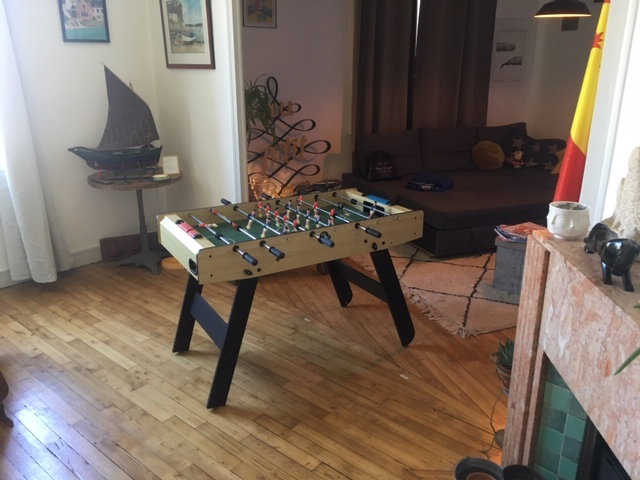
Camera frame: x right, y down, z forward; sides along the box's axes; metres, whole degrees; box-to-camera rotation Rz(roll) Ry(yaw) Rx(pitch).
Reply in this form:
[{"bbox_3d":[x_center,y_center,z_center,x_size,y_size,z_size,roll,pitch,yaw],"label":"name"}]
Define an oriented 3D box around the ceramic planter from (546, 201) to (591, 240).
[{"bbox_3d":[0.680,-0.051,1.457,0.121,0.090,0.121,2,18,10],"label":"ceramic planter"}]

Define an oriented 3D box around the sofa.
[{"bbox_3d":[1.744,-0.600,5.426,2.500,0.840,1.800,-5,18,-14],"label":"sofa"}]

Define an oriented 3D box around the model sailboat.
[{"bbox_3d":[-1.509,-0.876,3.911,0.660,0.742,0.190,-4,18,-10],"label":"model sailboat"}]

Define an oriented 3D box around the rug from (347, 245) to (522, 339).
[{"bbox_3d":[1.663,0.166,4.349,2.550,0.020,1.850,-7,18,-19],"label":"rug"}]

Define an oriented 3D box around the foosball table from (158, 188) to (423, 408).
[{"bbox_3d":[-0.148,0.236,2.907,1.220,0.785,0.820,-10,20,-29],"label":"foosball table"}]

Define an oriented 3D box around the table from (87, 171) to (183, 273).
[{"bbox_3d":[-1.412,-0.143,4.276,0.720,0.720,0.720,-1,17,0],"label":"table"}]

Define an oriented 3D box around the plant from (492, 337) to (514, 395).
[{"bbox_3d":[0.926,0.598,2.563,0.175,0.273,0.175,-1,17,0],"label":"plant"}]

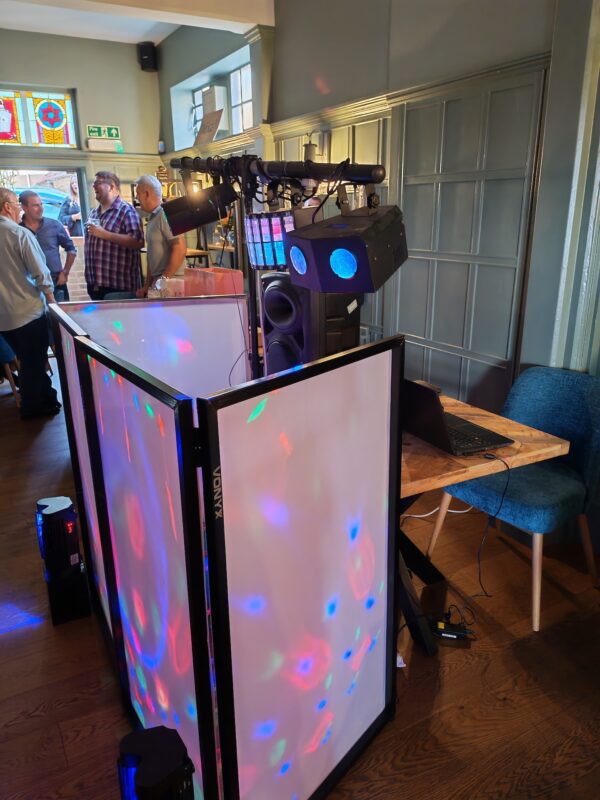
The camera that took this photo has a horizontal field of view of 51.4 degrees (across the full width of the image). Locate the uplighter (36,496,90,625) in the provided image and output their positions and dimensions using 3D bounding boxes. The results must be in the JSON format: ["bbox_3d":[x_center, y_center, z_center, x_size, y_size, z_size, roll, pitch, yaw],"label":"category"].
[{"bbox_3d":[-0.935,0.632,2.457,0.145,0.460,0.140,-10,19,-27],"label":"uplighter"}]

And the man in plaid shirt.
[{"bbox_3d":[-1.446,-0.883,5.088,0.430,1.840,0.520,-11,19,-29],"label":"man in plaid shirt"}]

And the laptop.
[{"bbox_3d":[0.496,0.016,2.206,0.345,0.235,0.385,-10,19,-27],"label":"laptop"}]

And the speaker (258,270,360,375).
[{"bbox_3d":[0.051,-0.245,2.527,0.280,0.560,0.320,-15,22,-38],"label":"speaker"}]

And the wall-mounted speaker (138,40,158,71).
[{"bbox_3d":[-1.420,-3.220,5.850,0.170,0.255,0.170,1,17,6],"label":"wall-mounted speaker"}]

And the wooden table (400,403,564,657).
[{"bbox_3d":[0.318,0.438,2.518,0.850,0.750,1.045,-10,19,-27],"label":"wooden table"}]

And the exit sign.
[{"bbox_3d":[-1.947,-2.661,6.200,0.320,0.115,0.020,-10,19,-27],"label":"exit sign"}]

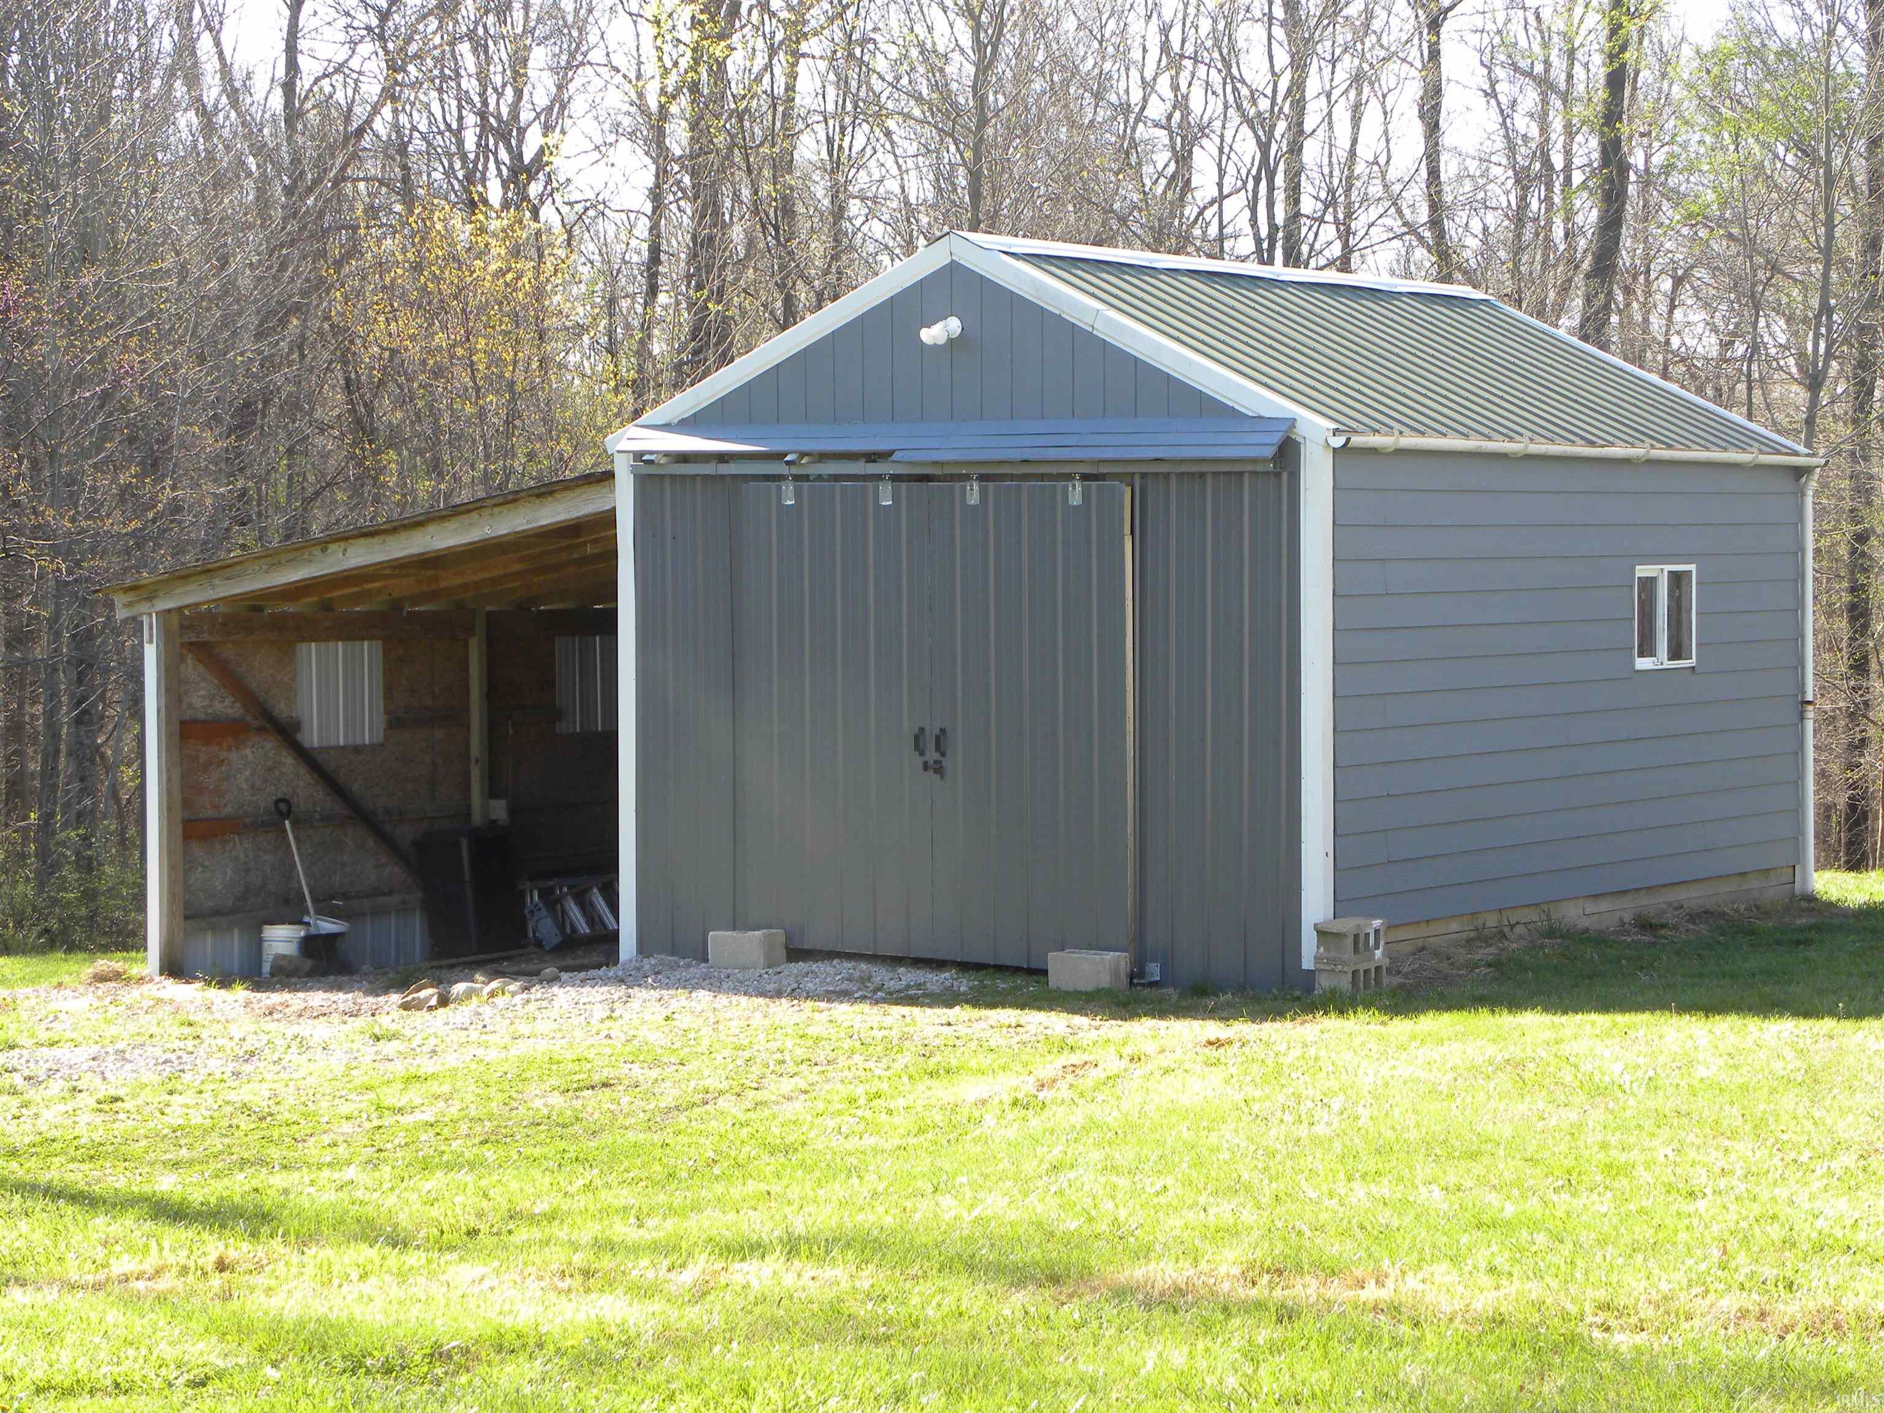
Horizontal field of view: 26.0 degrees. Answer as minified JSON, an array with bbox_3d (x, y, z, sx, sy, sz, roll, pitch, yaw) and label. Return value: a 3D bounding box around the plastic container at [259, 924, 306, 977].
[{"bbox_3d":[-4.175,1.556,25.950,0.295,0.350,0.295,0,3,0],"label":"plastic container"}]

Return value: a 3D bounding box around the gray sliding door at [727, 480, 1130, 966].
[{"bbox_3d":[-0.095,0.085,22.216,2.730,2.590,0.080,2,3,38],"label":"gray sliding door"}]

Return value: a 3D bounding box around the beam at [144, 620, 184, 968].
[{"bbox_3d":[-4.923,0.557,25.879,0.163,2.307,0.144,2,3,38],"label":"beam"}]

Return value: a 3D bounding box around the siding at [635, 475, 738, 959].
[{"bbox_3d":[-1.453,0.072,23.319,0.780,2.810,0.050,2,3,38],"label":"siding"}]

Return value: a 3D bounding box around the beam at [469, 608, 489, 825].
[{"bbox_3d":[-3.178,0.485,28.083,0.093,2.322,0.094,2,3,38],"label":"beam"}]

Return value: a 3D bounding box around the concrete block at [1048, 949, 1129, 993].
[{"bbox_3d":[0.771,1.394,21.390,0.394,0.196,0.194,2,3,34],"label":"concrete block"}]

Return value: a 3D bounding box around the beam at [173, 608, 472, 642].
[{"bbox_3d":[-4.070,-0.533,26.974,0.059,0.183,2.723,2,3,38],"label":"beam"}]

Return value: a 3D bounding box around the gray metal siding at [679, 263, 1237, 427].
[{"bbox_3d":[0.028,-1.966,22.081,3.910,0.880,0.050,2,3,38],"label":"gray metal siding"}]

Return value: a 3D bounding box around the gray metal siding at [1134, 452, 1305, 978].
[{"bbox_3d":[1.426,0.100,21.159,1.030,2.720,0.060,2,3,38],"label":"gray metal siding"}]

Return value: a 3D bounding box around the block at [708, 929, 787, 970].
[{"bbox_3d":[-1.084,1.362,22.833,0.406,0.198,0.195,2,3,38],"label":"block"}]

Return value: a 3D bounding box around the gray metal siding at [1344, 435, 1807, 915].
[{"bbox_3d":[3.641,-0.184,22.995,0.060,2.530,5.370,2,3,38],"label":"gray metal siding"}]

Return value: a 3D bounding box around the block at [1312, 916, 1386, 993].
[{"bbox_3d":[2.083,1.295,20.713,0.194,0.390,0.394,2,3,35],"label":"block"}]

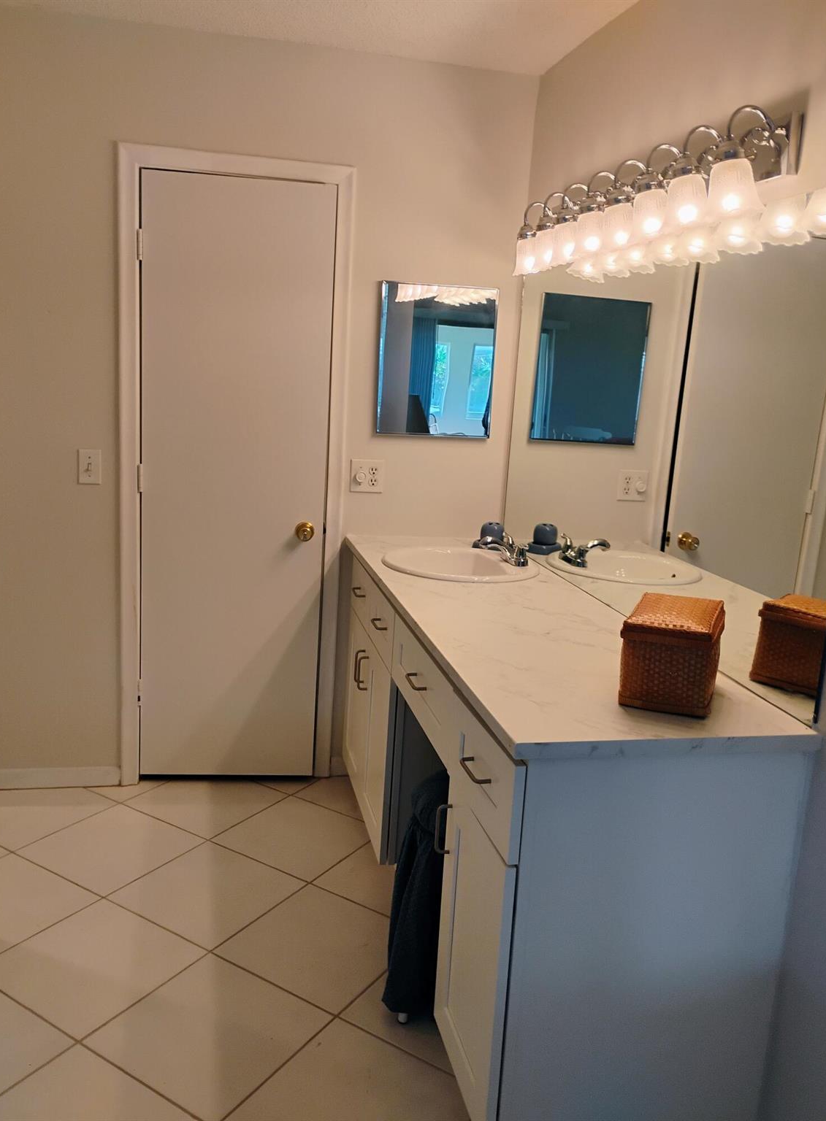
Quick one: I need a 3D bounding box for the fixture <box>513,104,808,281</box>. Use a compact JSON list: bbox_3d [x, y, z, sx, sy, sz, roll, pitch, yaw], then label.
[{"bbox_3d":[0.491,-0.861,2.233,0.180,0.213,1.250,1,11,-13],"label":"fixture"}]

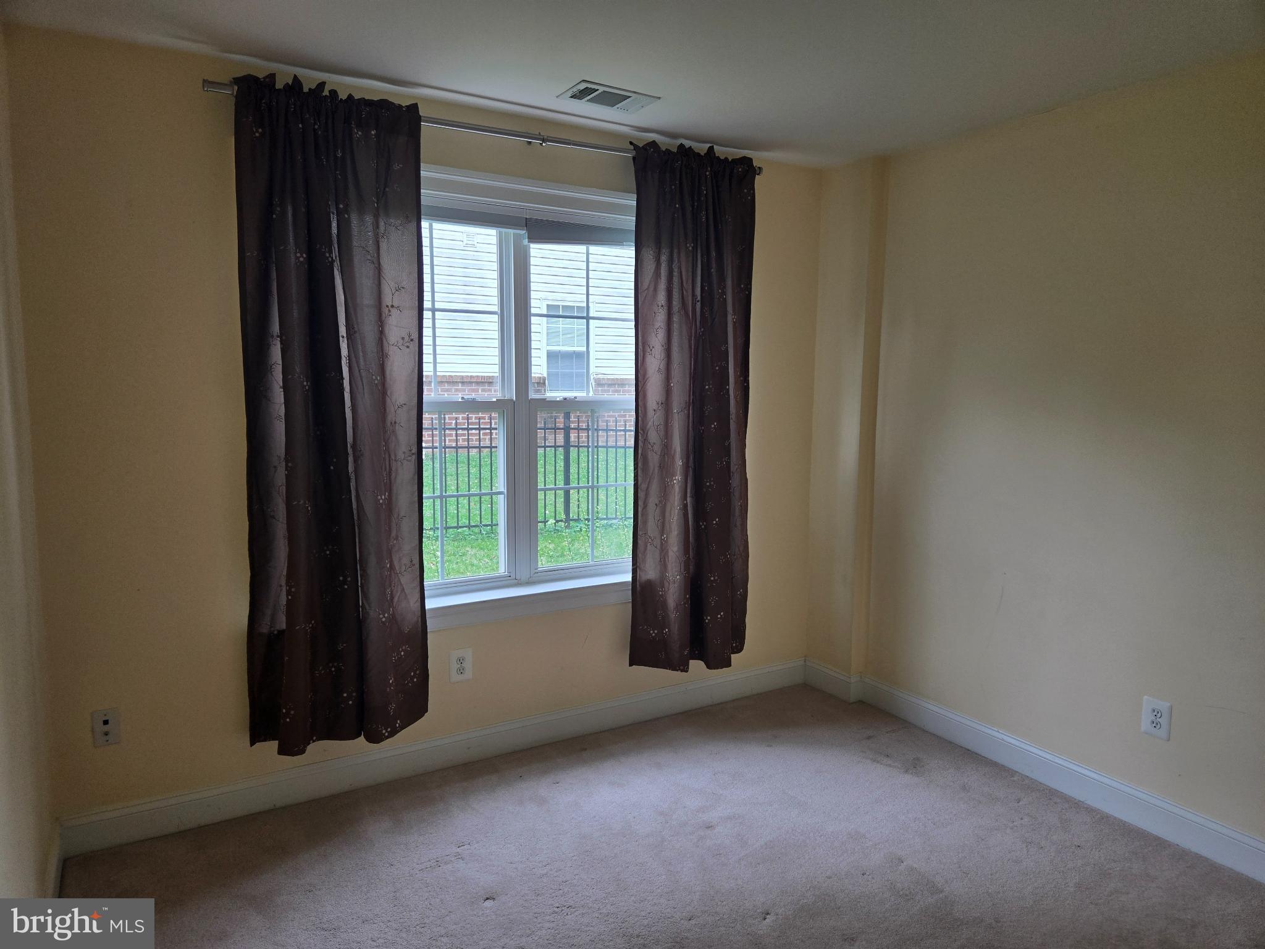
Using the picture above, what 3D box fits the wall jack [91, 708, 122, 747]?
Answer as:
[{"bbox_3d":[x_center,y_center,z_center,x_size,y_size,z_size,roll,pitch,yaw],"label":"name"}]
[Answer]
[{"bbox_3d":[-1.622,0.782,2.592,0.069,0.114,0.010,-3,7,-31],"label":"wall jack"}]

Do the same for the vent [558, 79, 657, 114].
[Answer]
[{"bbox_3d":[-0.080,-1.307,2.936,0.312,0.015,0.205,-3,7,-31],"label":"vent"}]

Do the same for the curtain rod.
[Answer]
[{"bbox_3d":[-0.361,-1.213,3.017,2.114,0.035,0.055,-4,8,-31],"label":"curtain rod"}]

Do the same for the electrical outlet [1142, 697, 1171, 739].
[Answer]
[{"bbox_3d":[1.706,0.796,2.740,0.010,0.123,0.082,-3,7,-31],"label":"electrical outlet"}]

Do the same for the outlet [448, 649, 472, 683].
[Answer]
[{"bbox_3d":[-0.644,0.724,3.176,0.083,0.120,0.010,-3,7,-31],"label":"outlet"}]

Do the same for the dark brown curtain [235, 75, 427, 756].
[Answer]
[{"bbox_3d":[-0.958,-0.164,2.735,0.600,2.110,0.170,-3,7,-31],"label":"dark brown curtain"}]

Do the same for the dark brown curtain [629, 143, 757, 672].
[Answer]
[{"bbox_3d":[0.270,-0.244,3.468,0.620,2.115,0.170,-3,7,-31],"label":"dark brown curtain"}]

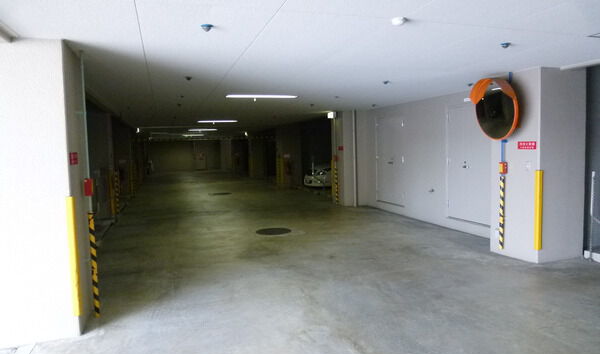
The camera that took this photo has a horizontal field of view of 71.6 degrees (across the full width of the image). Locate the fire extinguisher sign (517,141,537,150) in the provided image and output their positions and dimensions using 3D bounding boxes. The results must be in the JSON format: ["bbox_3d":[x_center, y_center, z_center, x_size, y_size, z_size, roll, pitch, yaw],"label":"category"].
[{"bbox_3d":[2.909,-0.401,5.350,0.010,0.098,0.276,-3,4,-18],"label":"fire extinguisher sign"}]

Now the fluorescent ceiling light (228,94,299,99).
[{"bbox_3d":[-0.605,-1.335,6.902,1.220,0.070,0.100,-3,4,-18],"label":"fluorescent ceiling light"}]

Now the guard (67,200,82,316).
[{"bbox_3d":[-1.909,0.675,3.509,0.060,1.010,0.060,-3,4,-18],"label":"guard"}]

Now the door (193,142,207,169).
[{"bbox_3d":[-7.595,-1.567,31.500,1.000,2.080,0.080,-3,4,-18],"label":"door"}]

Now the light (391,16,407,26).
[{"bbox_3d":[0.713,-1.124,3.013,0.095,0.045,0.095,-3,4,-18],"label":"light"}]

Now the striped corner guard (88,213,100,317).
[{"bbox_3d":[-1.877,0.814,3.801,0.060,0.970,0.060,-3,4,-18],"label":"striped corner guard"}]

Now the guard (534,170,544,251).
[{"bbox_3d":[3.025,0.425,5.272,0.070,1.010,0.070,-3,4,-18],"label":"guard"}]

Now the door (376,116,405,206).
[{"bbox_3d":[2.040,-0.390,9.451,0.070,2.020,1.210,-3,4,-18],"label":"door"}]

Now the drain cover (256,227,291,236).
[{"bbox_3d":[-0.479,1.027,7.771,0.660,0.025,0.660,-2,4,0],"label":"drain cover"}]

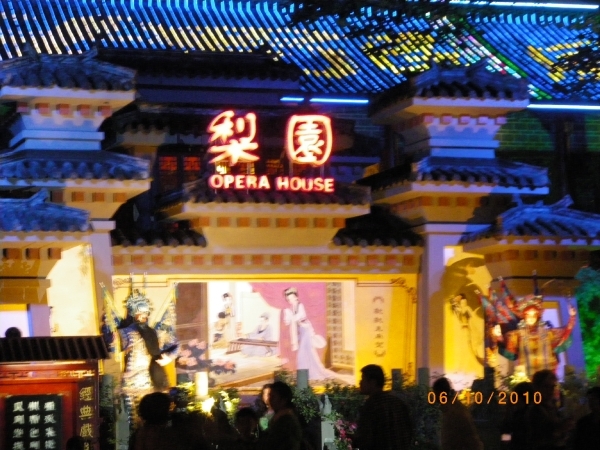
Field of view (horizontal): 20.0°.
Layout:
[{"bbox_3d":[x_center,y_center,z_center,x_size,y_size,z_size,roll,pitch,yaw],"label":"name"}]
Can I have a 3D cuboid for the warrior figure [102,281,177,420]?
[{"bbox_3d":[-2.079,1.664,22.000,0.900,1.980,0.600,0,-5,-17],"label":"warrior figure"}]

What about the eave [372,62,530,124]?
[{"bbox_3d":[2.156,-1.980,25.000,1.820,0.760,1.500,0,-5,-19],"label":"eave"}]

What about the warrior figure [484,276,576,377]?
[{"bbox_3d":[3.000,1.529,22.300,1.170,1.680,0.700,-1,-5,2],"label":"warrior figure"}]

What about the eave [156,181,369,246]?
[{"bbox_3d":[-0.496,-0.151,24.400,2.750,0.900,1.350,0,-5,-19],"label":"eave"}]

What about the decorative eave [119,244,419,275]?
[{"bbox_3d":[-0.508,0.494,24.300,4.500,0.420,0.800,0,-5,-19],"label":"decorative eave"}]

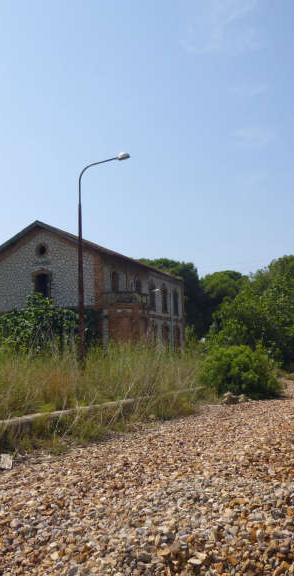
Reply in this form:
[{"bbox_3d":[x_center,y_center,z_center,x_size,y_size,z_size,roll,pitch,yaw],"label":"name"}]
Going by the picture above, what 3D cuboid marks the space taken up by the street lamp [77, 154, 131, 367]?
[{"bbox_3d":[-1.202,-0.380,15.694,1.600,6.868,0.250,-5,-8,24],"label":"street lamp"}]

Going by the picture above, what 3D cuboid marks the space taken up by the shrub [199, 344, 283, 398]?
[{"bbox_3d":[3.484,3.019,20.455,2.800,1.860,2.700,-5,-8,24],"label":"shrub"}]

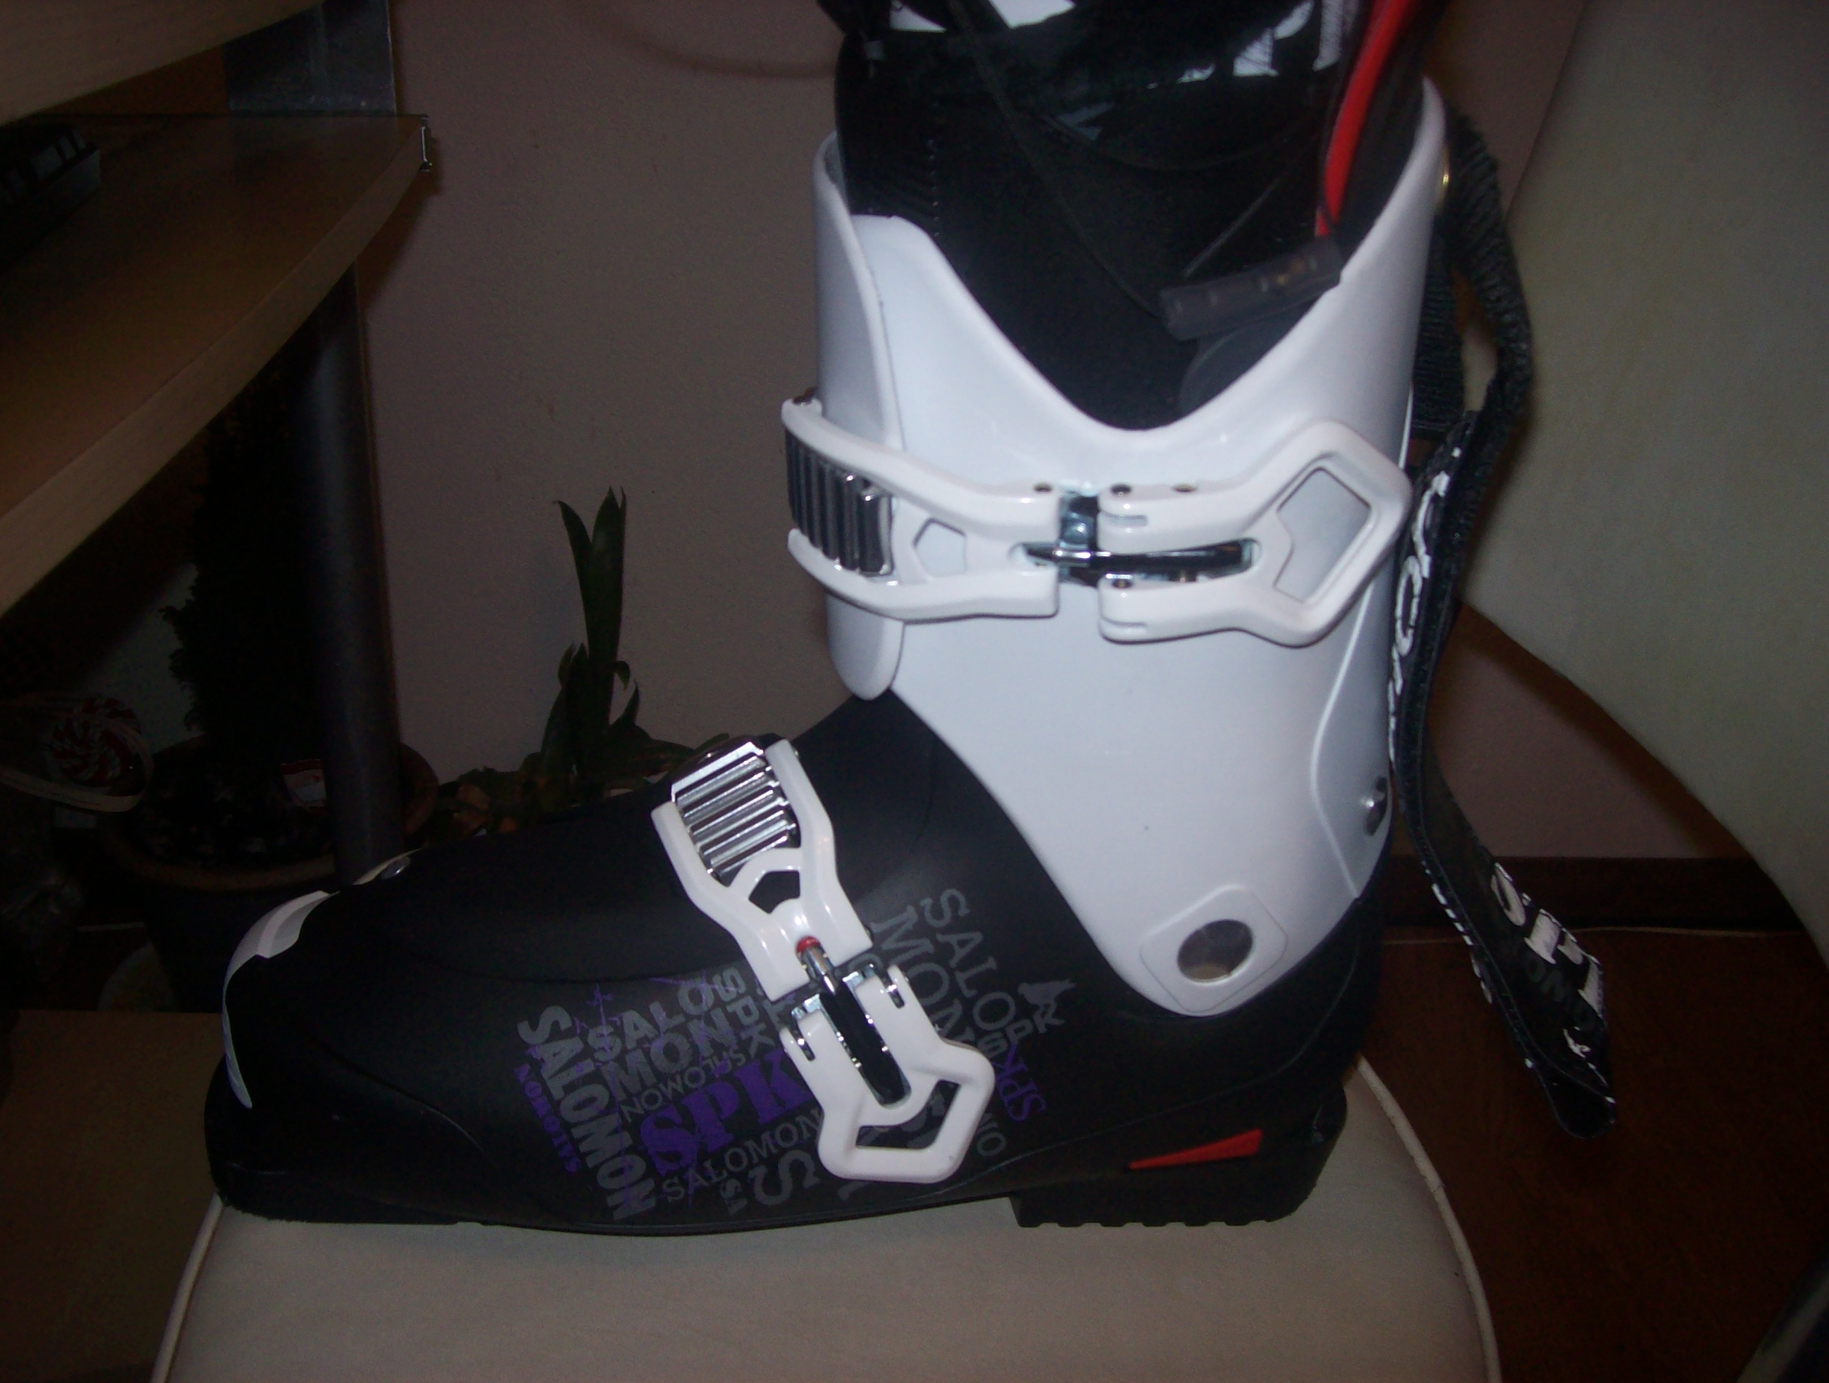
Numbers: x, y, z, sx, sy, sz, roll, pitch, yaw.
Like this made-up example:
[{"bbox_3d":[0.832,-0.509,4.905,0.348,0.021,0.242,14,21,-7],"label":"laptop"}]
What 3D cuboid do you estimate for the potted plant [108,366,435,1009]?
[{"bbox_3d":[-0.448,-0.003,1.330,0.240,0.590,0.240,1,22,0],"label":"potted plant"}]

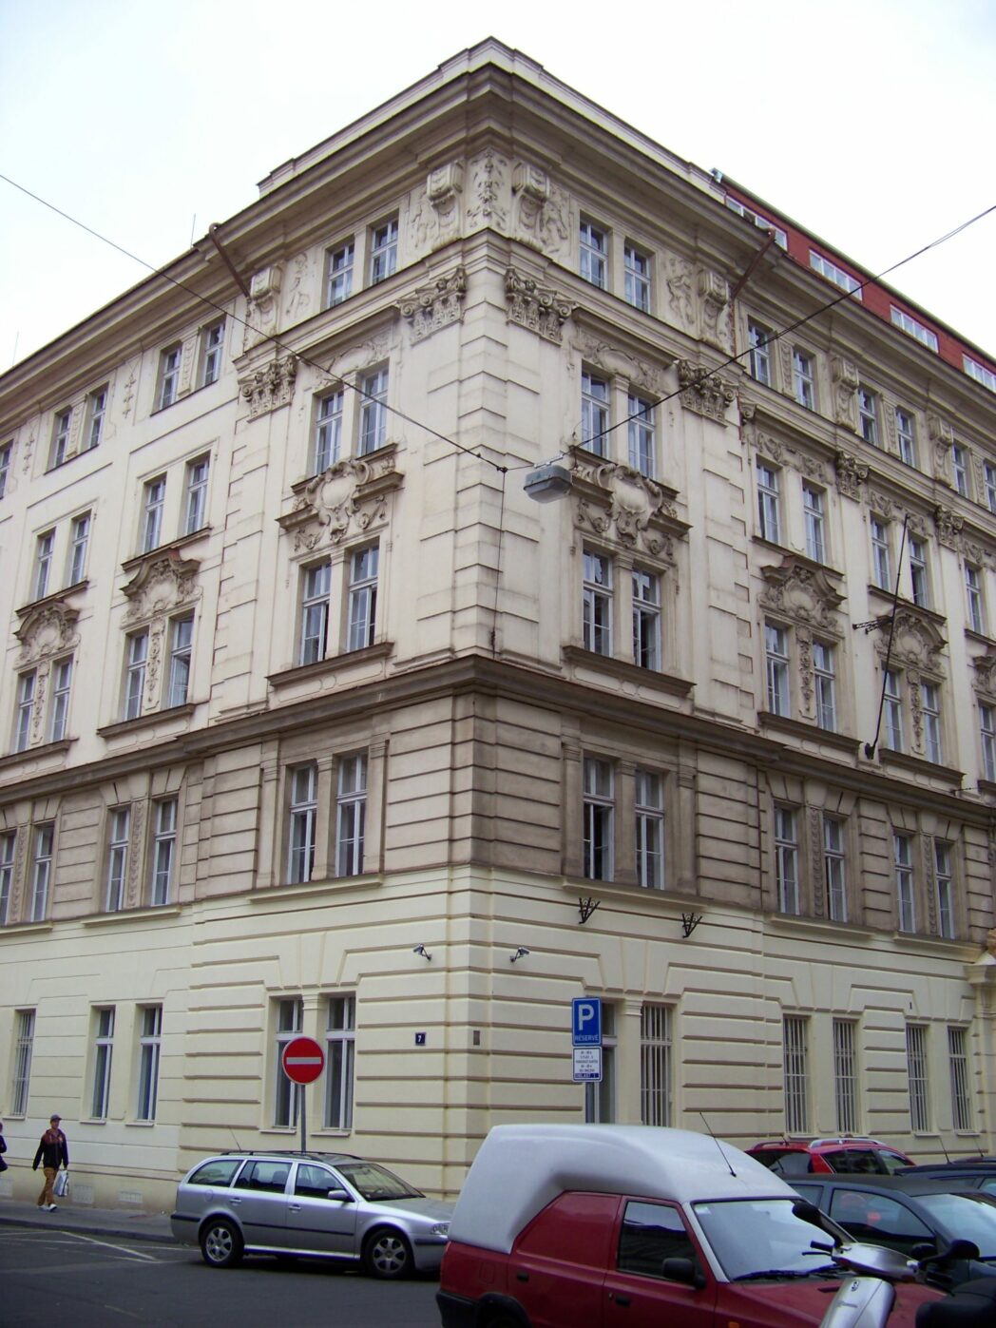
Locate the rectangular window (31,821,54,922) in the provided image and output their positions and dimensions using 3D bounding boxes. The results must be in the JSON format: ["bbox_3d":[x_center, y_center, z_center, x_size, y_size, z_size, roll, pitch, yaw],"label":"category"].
[{"bbox_3d":[-10.336,4.810,31.901,0.900,2.240,0.200,-15,-23,41],"label":"rectangular window"}]

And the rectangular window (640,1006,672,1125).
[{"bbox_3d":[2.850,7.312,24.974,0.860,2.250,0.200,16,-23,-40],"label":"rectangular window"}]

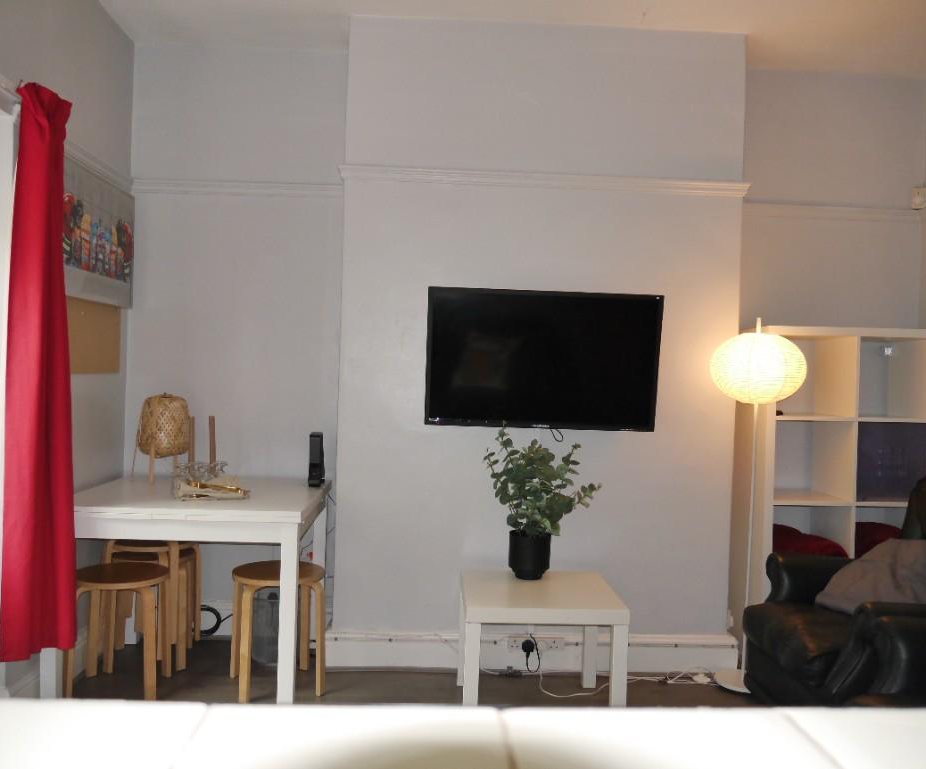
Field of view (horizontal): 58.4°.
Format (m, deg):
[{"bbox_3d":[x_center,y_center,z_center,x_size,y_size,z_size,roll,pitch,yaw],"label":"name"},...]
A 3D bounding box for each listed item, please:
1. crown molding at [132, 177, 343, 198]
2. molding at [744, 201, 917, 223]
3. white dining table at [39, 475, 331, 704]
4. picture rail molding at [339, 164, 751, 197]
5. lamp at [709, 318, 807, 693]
[{"bbox_3d":[-1.000,-0.879,3.746,0.993,0.062,0.030,2,1,-3],"label":"crown molding"},{"bbox_3d":[1.684,-0.804,3.877,0.957,0.062,0.030,2,1,-3],"label":"molding"},{"bbox_3d":[-1.042,0.790,3.267,0.912,0.735,0.840,2,1,-3],"label":"white dining table"},{"bbox_3d":[0.347,-0.840,3.433,1.724,0.058,0.030,2,1,-3],"label":"picture rail molding"},{"bbox_3d":[1.149,0.476,3.305,0.380,1.487,0.380,2,1,-3],"label":"lamp"}]

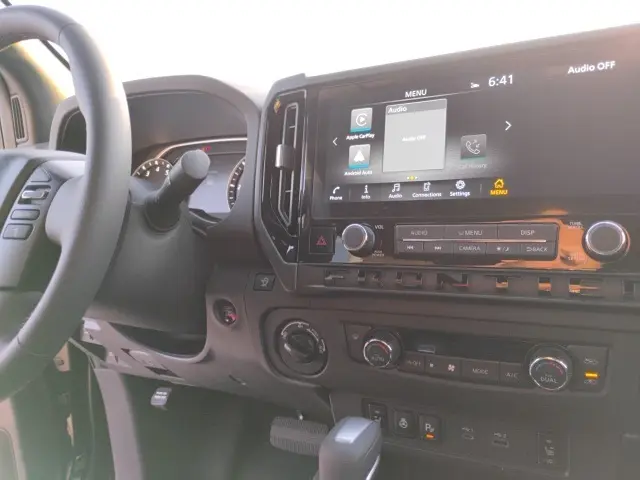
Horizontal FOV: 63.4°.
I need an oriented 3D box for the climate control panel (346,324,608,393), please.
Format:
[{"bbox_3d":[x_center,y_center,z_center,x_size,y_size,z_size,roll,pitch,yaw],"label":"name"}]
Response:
[{"bbox_3d":[0.122,0.100,0.442,0.218,0.037,0.025,0,3,27],"label":"climate control panel"}]

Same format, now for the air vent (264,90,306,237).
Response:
[{"bbox_3d":[-0.038,-0.082,0.560,0.048,0.157,0.025,0,-6,27],"label":"air vent"}]

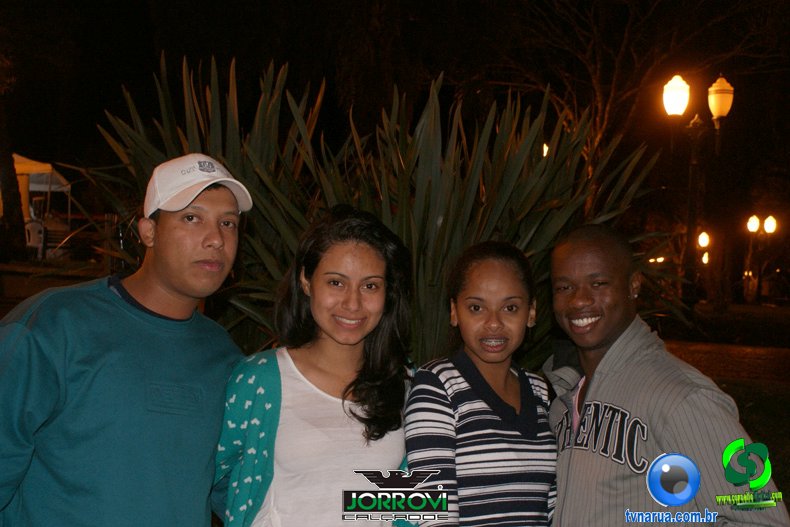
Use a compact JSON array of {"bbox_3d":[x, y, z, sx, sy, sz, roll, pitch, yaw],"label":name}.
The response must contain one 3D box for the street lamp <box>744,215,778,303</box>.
[{"bbox_3d":[14.274,-0.176,36.000,1.080,3.450,0.450,3,0,9],"label":"street lamp"}]

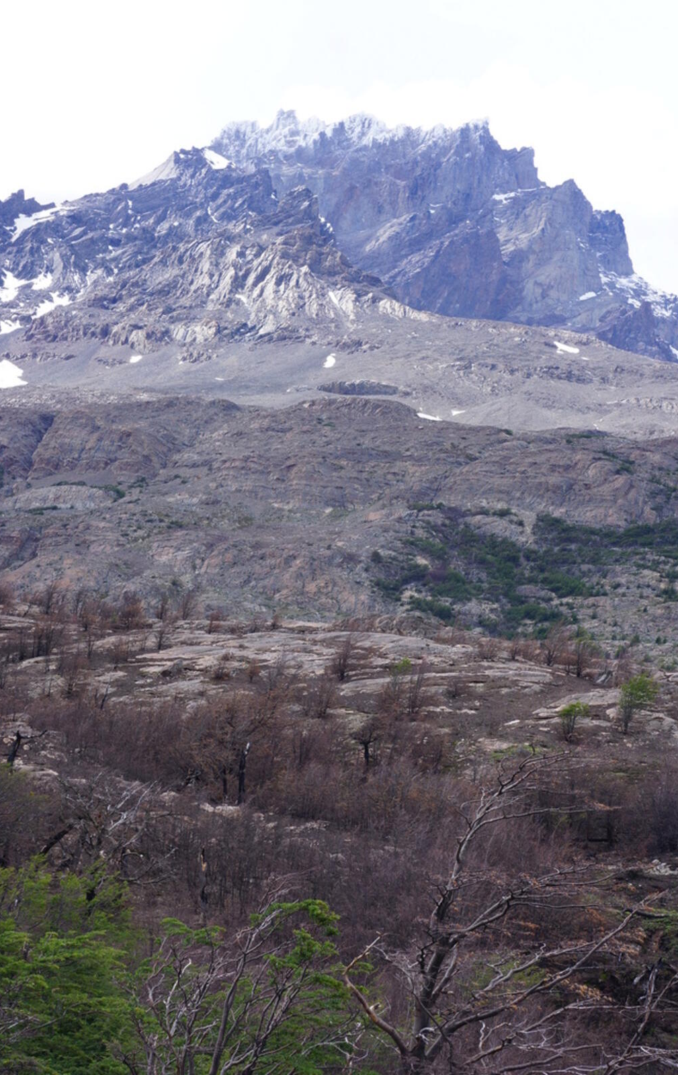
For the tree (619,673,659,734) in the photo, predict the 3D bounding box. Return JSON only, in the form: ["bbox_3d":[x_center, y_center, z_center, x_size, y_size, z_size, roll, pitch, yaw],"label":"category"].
[{"bbox_3d":[14.552,8.025,84.000,1.954,2.974,1.900,0,-3,0],"label":"tree"}]

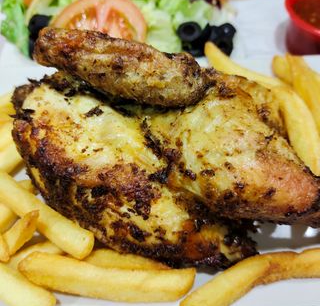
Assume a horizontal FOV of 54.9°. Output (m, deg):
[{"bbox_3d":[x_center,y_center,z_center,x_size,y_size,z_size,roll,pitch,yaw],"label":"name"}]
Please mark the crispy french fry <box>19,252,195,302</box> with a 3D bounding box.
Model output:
[{"bbox_3d":[-0.024,0.058,0.142,0.079,0.013,0.015,5,57,1],"label":"crispy french fry"}]

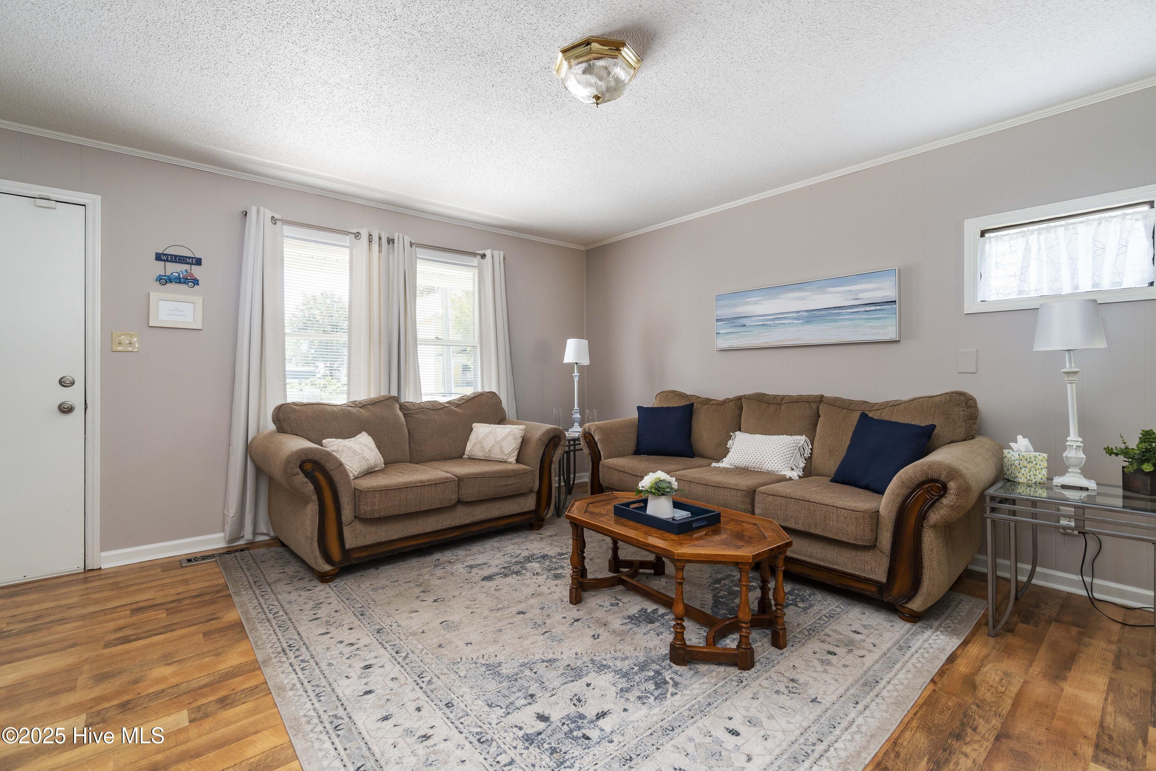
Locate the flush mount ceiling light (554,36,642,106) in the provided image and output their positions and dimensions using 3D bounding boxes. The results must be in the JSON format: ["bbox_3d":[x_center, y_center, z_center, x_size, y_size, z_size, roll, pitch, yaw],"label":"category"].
[{"bbox_3d":[0.087,-1.276,2.065,0.350,0.167,0.350,0,1,-10],"label":"flush mount ceiling light"}]

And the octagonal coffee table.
[{"bbox_3d":[0.427,0.837,2.286,0.680,0.425,1.055,-1,1,-40],"label":"octagonal coffee table"}]

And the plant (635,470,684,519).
[{"bbox_3d":[0.386,0.506,2.258,0.215,0.213,0.185,0,1,20],"label":"plant"}]

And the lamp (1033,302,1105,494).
[{"bbox_3d":[2.205,0.030,2.151,0.225,0.832,0.225,-1,1,-44],"label":"lamp"}]

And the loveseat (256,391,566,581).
[{"bbox_3d":[-1.106,0.540,3.362,1.865,0.985,0.920,-1,1,-40],"label":"loveseat"}]

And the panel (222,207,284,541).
[{"bbox_3d":[-2.092,-0.062,3.126,0.328,2.135,0.125,-1,1,-40],"label":"panel"}]

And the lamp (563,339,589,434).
[{"bbox_3d":[-0.016,-0.005,4.290,0.225,0.835,0.225,0,1,0],"label":"lamp"}]

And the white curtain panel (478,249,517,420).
[{"bbox_3d":[-0.695,-0.080,4.298,0.435,2.135,0.125,-1,1,-40],"label":"white curtain panel"}]

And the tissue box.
[{"bbox_3d":[2.095,0.376,2.261,0.118,0.138,0.112,0,1,10],"label":"tissue box"}]

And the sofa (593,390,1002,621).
[{"bbox_3d":[1.183,0.540,3.167,0.930,0.990,2.365,-1,1,-41],"label":"sofa"}]

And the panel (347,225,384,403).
[{"bbox_3d":[-1.563,-0.069,3.570,0.275,2.135,0.125,-1,1,-40],"label":"panel"}]

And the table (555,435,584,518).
[{"bbox_3d":[-0.110,0.718,4.112,0.550,0.605,0.550,-1,1,-42],"label":"table"}]

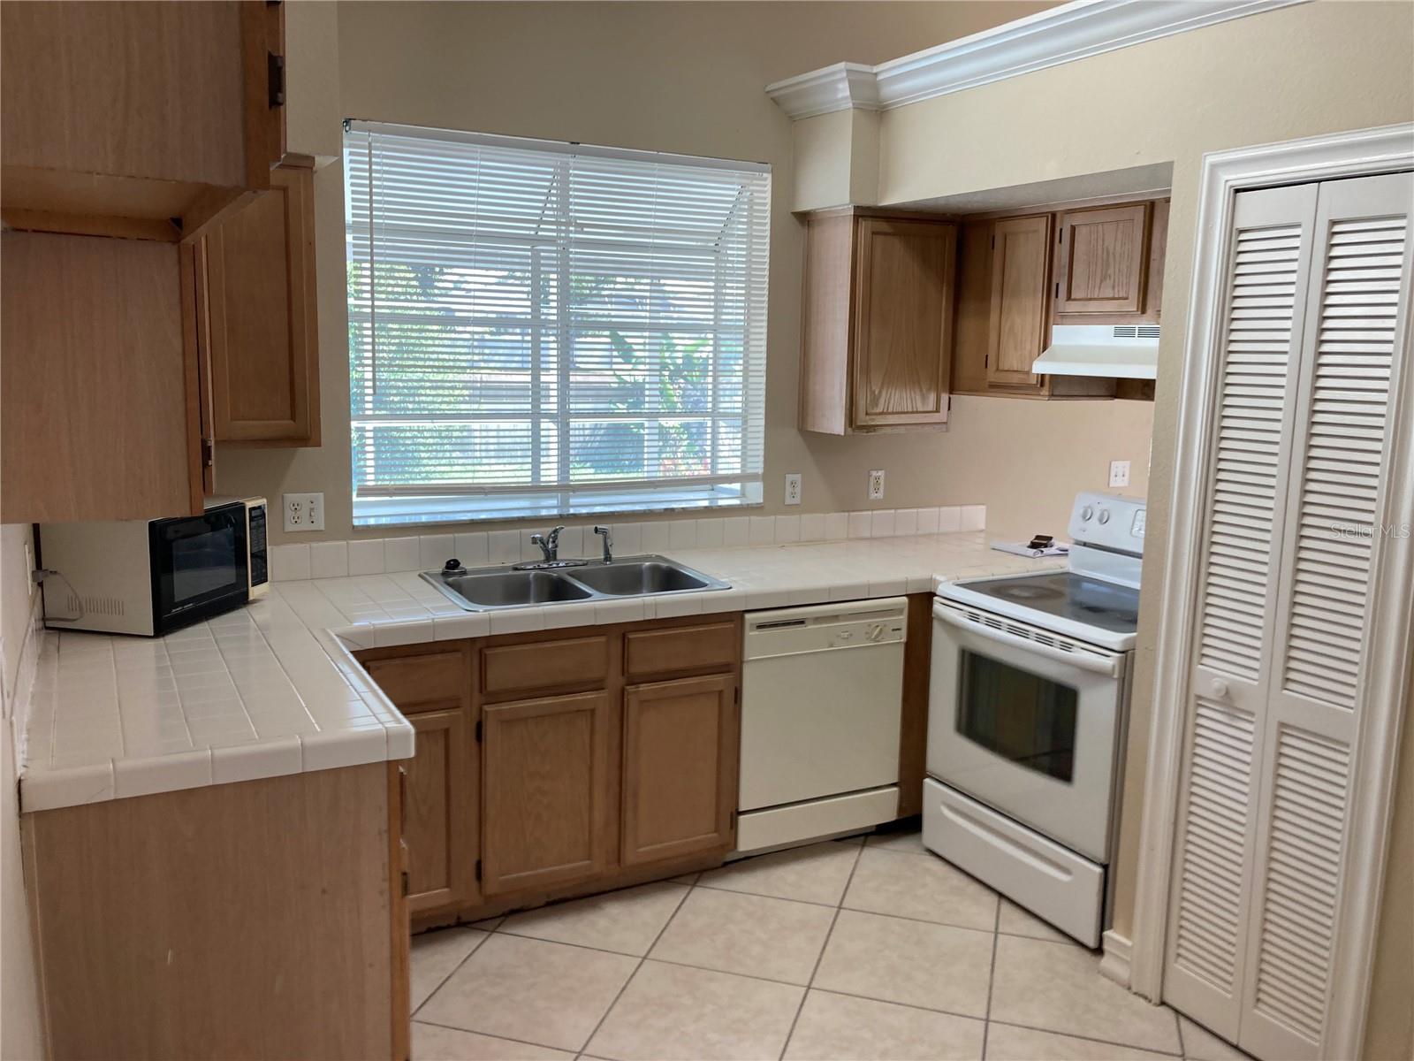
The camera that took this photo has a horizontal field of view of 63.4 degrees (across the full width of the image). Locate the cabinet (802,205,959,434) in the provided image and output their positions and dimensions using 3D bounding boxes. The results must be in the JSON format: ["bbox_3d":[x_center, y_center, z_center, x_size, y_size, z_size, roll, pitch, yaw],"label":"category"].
[{"bbox_3d":[0.615,-0.736,4.124,0.467,0.760,0.310,-4,10,-28],"label":"cabinet"}]

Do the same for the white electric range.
[{"bbox_3d":[1.170,0.519,3.518,0.695,1.170,0.755,-4,10,-28],"label":"white electric range"}]

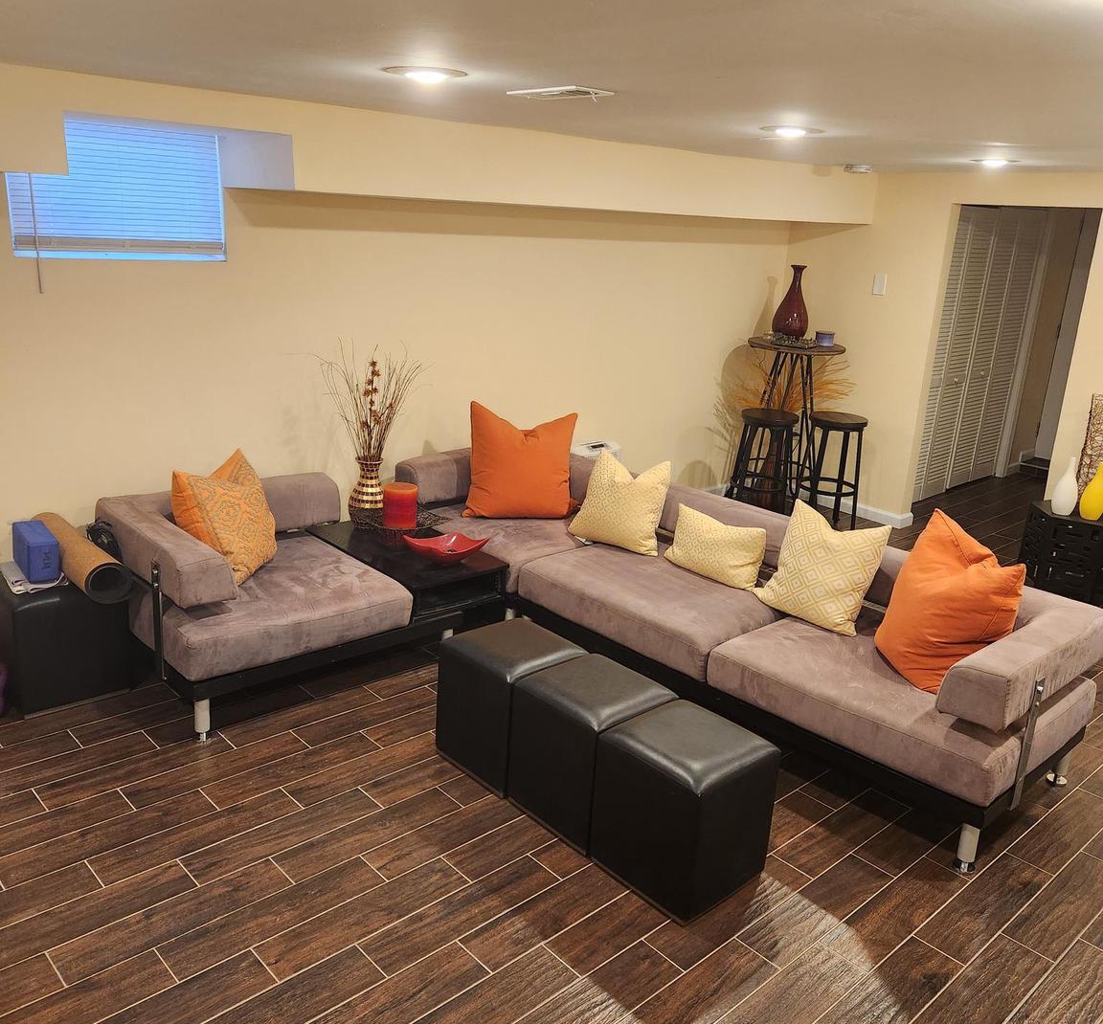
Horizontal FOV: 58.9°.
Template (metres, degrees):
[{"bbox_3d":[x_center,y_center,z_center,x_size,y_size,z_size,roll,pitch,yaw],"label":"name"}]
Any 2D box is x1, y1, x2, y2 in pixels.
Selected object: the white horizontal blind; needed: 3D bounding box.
[{"bbox_3d":[-1.620,-1.213,3.714,0.800,0.498,0.055,-12,23,-41],"label":"white horizontal blind"}]

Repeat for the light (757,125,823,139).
[{"bbox_3d":[0.906,-1.428,3.679,0.238,0.037,0.238,-12,23,-41],"label":"light"}]

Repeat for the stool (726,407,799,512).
[{"bbox_3d":[1.334,-0.236,6.136,0.370,0.730,0.370,-12,23,-41],"label":"stool"}]

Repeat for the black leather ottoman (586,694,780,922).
[{"bbox_3d":[0.382,0.861,2.884,0.375,0.425,0.385,-12,23,-41],"label":"black leather ottoman"}]

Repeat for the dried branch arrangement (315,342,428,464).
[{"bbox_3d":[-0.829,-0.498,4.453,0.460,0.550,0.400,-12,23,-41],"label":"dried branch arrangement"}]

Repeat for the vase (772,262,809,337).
[{"bbox_3d":[1.593,-1.350,6.308,0.232,0.479,0.232,-12,23,-41],"label":"vase"}]

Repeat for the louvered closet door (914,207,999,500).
[{"bbox_3d":[2.742,-1.080,6.805,0.805,2.013,0.037,-12,23,-41],"label":"louvered closet door"}]

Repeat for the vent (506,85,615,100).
[{"bbox_3d":[0.022,-1.144,2.673,0.147,0.020,0.328,-12,23,-41],"label":"vent"}]

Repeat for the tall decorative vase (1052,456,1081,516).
[{"bbox_3d":[2.810,-0.143,5.285,0.139,0.327,0.139,-12,23,-41],"label":"tall decorative vase"}]

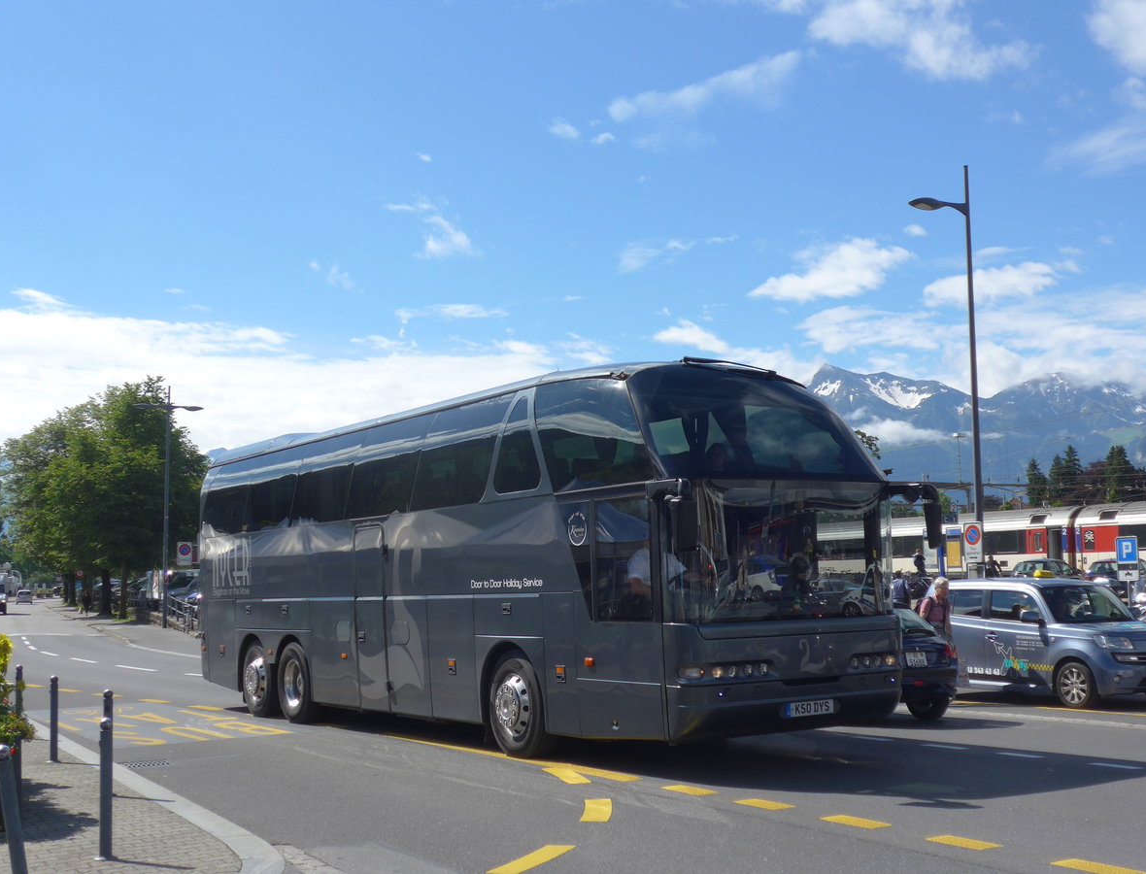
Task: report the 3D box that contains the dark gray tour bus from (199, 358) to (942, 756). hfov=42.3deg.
[{"bbox_3d":[-1.321,1.661,18.729,2.650,3.980,13.000,3,-7,-33],"label":"dark gray tour bus"}]

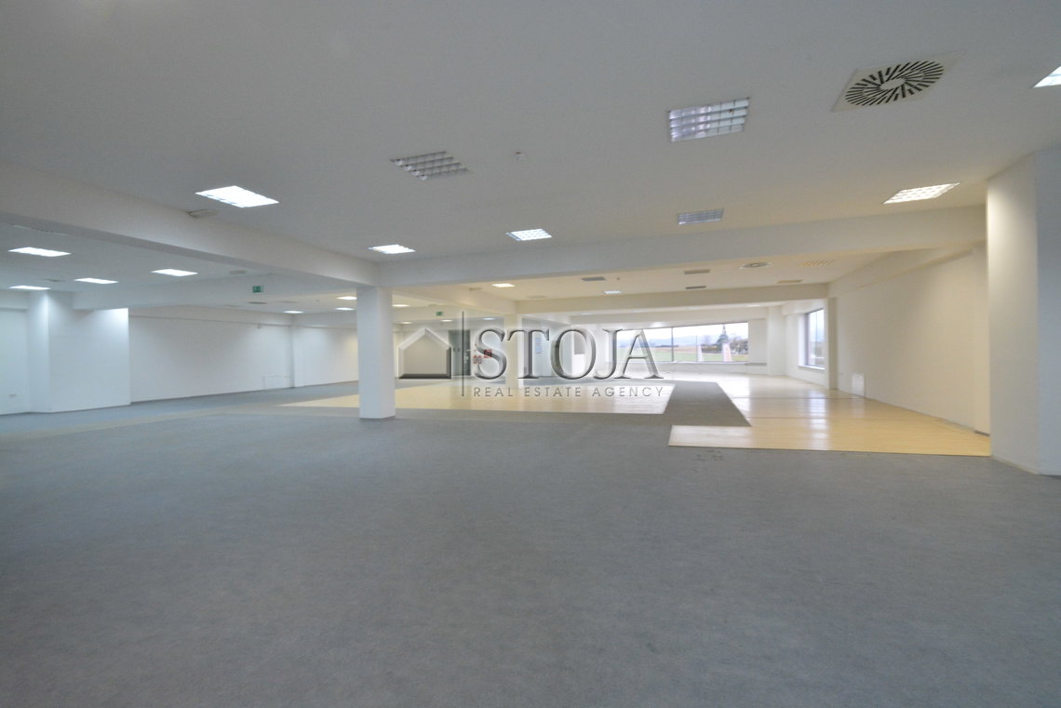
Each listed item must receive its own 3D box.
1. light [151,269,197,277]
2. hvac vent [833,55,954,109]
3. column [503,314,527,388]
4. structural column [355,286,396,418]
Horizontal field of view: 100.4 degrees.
[{"bbox_3d":[-8.110,-1.860,10.095,0.600,0.060,0.600,-1,1,19],"label":"light"},{"bbox_3d":[2.700,-2.030,3.317,0.600,0.050,0.600,-1,1,19],"label":"hvac vent"},{"bbox_3d":[-0.661,-0.154,17.287,0.528,2.818,0.547,-1,1,19],"label":"column"},{"bbox_3d":[-3.468,-0.020,9.975,0.550,2.880,0.530,-1,1,19],"label":"structural column"}]

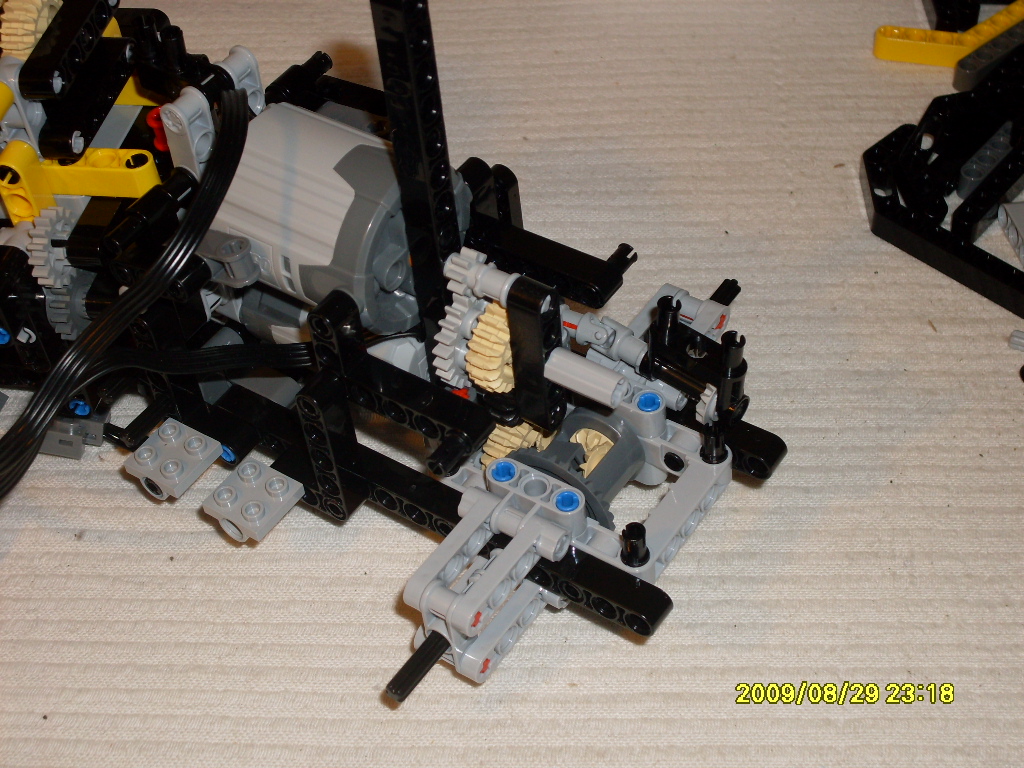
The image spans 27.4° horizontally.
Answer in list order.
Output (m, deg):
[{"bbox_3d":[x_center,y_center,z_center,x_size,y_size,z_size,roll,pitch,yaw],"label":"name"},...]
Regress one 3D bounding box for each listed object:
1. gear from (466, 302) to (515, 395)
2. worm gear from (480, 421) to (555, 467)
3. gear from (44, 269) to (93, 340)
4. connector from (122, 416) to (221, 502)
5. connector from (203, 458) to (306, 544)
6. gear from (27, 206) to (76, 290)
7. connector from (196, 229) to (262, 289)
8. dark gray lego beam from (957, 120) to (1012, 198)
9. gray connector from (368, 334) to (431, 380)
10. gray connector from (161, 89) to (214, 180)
[{"bbox_3d":[0.000,-0.008,0.437,0.008,0.022,0.022,24,53,28],"label":"gear"},{"bbox_3d":[0.003,0.014,0.460,0.008,0.022,0.022,24,53,28],"label":"worm gear"},{"bbox_3d":[-0.106,-0.019,0.516,0.008,0.018,0.018,2,45,24],"label":"gear"},{"bbox_3d":[-0.075,0.018,0.466,0.016,0.009,0.016,24,53,28],"label":"connector"},{"bbox_3d":[-0.055,0.026,0.455,0.016,0.009,0.016,24,53,28],"label":"connector"},{"bbox_3d":[-0.109,-0.033,0.503,0.007,0.018,0.018,2,45,24],"label":"gear"},{"bbox_3d":[-0.063,-0.027,0.439,0.024,0.008,0.008,14,48,39],"label":"connector"},{"bbox_3d":[0.133,-0.062,0.574,0.008,0.008,0.040,28,48,25],"label":"dark gray lego beam"},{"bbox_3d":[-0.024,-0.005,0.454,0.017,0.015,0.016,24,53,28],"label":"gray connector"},{"bbox_3d":[-0.067,-0.052,0.445,0.008,0.023,0.008,24,53,28],"label":"gray connector"}]

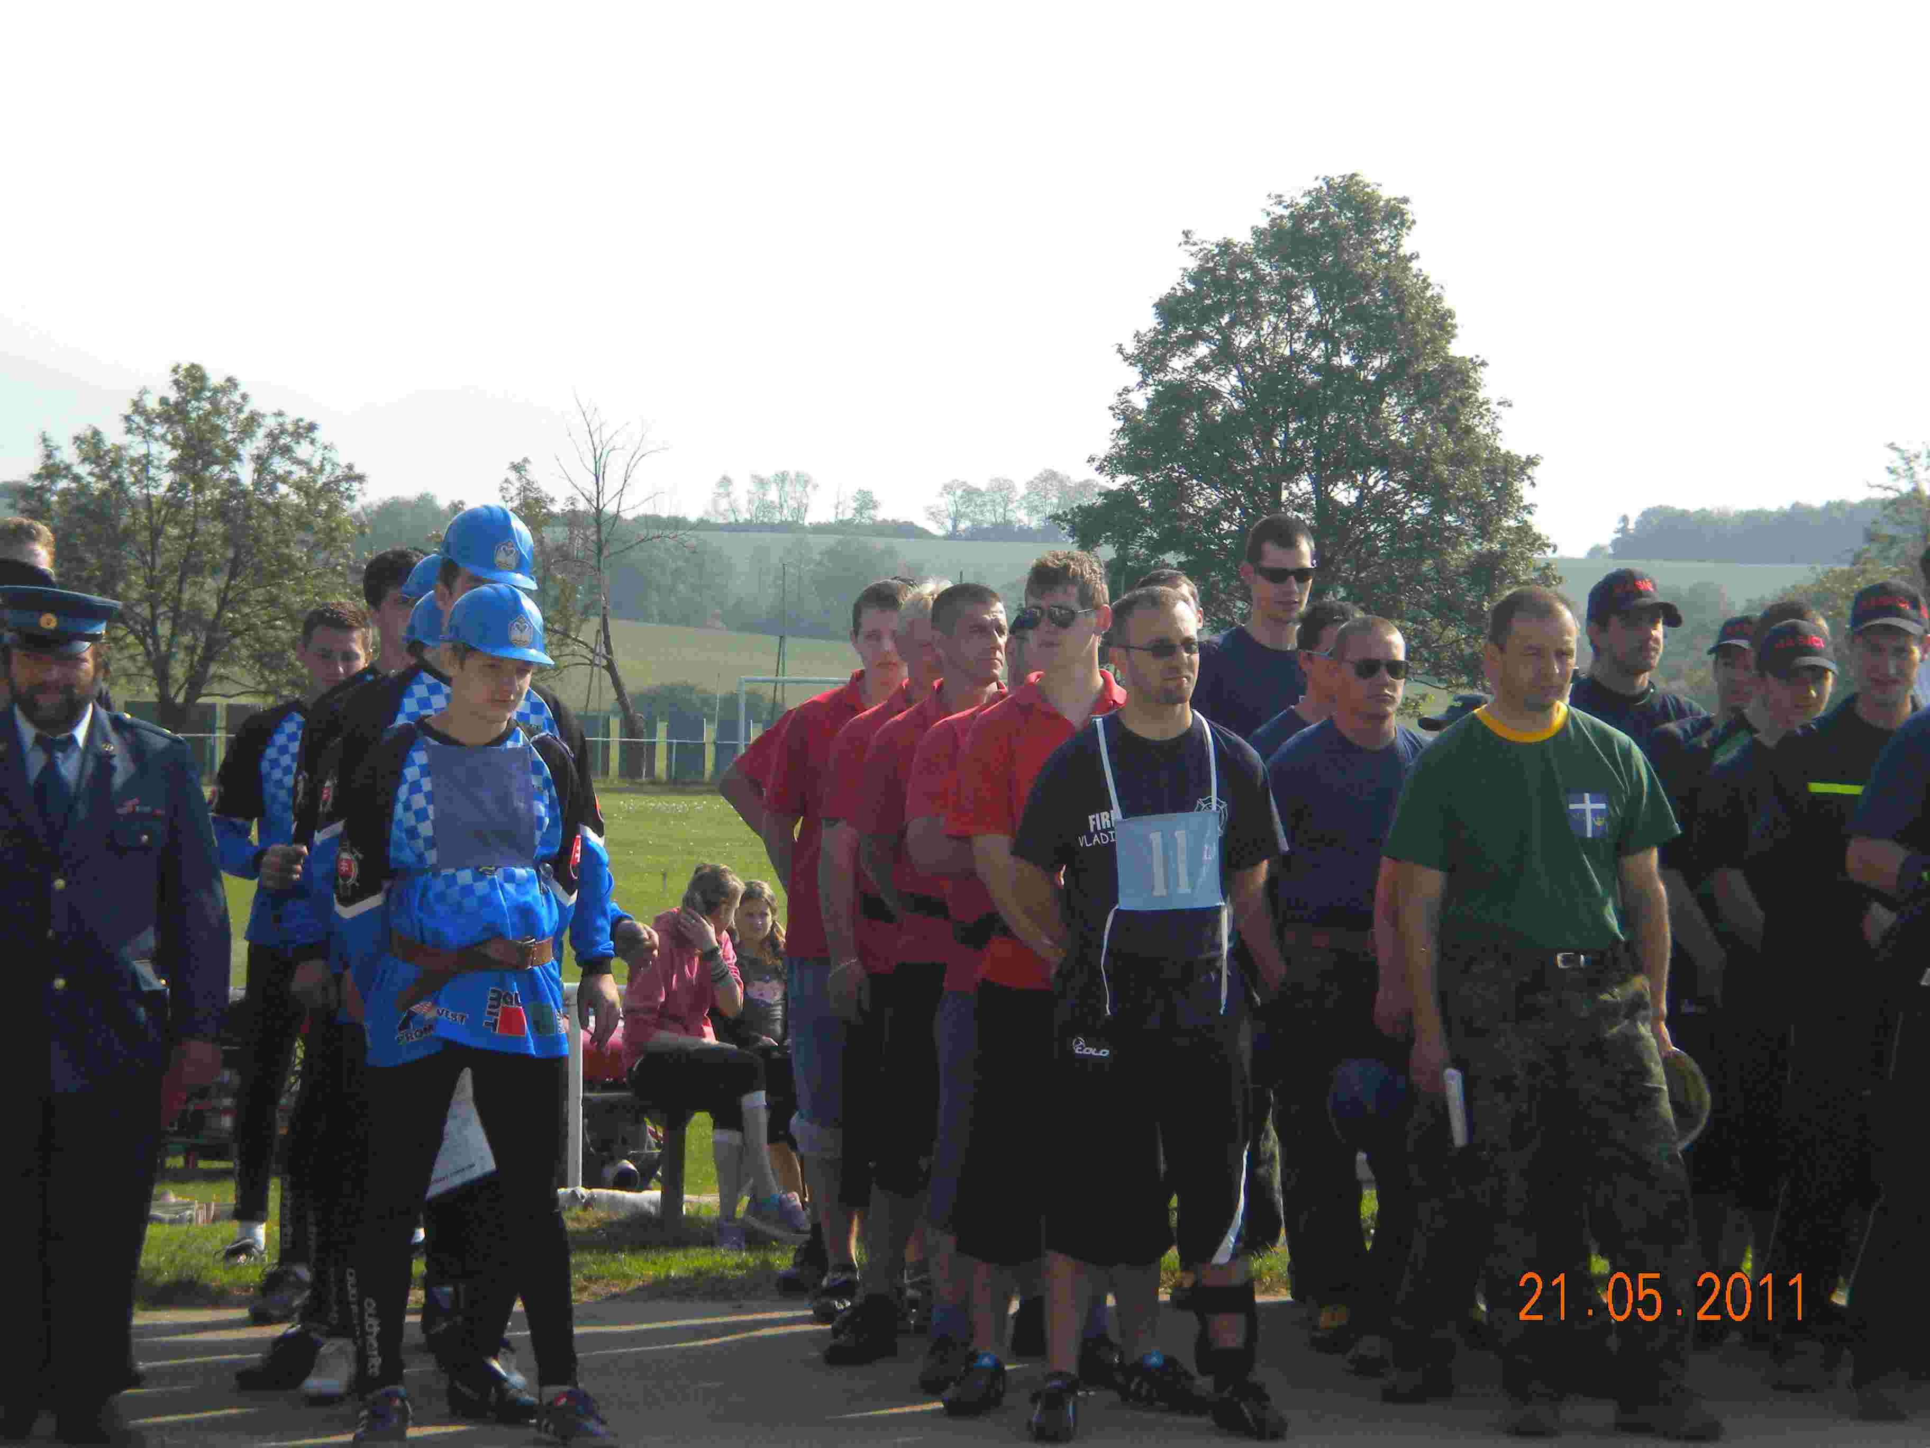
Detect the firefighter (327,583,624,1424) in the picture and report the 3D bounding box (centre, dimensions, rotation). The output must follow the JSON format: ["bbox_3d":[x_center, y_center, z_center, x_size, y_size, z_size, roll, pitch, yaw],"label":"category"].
[{"bbox_3d":[-1.039,0.603,12.350,0.570,1.780,0.420,0,1,-20],"label":"firefighter"}]

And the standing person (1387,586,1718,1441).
[{"bbox_3d":[1.229,0.603,12.350,0.660,1.780,0.420,0,1,-20],"label":"standing person"}]

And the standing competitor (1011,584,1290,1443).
[{"bbox_3d":[0.390,0.603,12.350,0.590,1.780,0.400,0,1,-20],"label":"standing competitor"}]

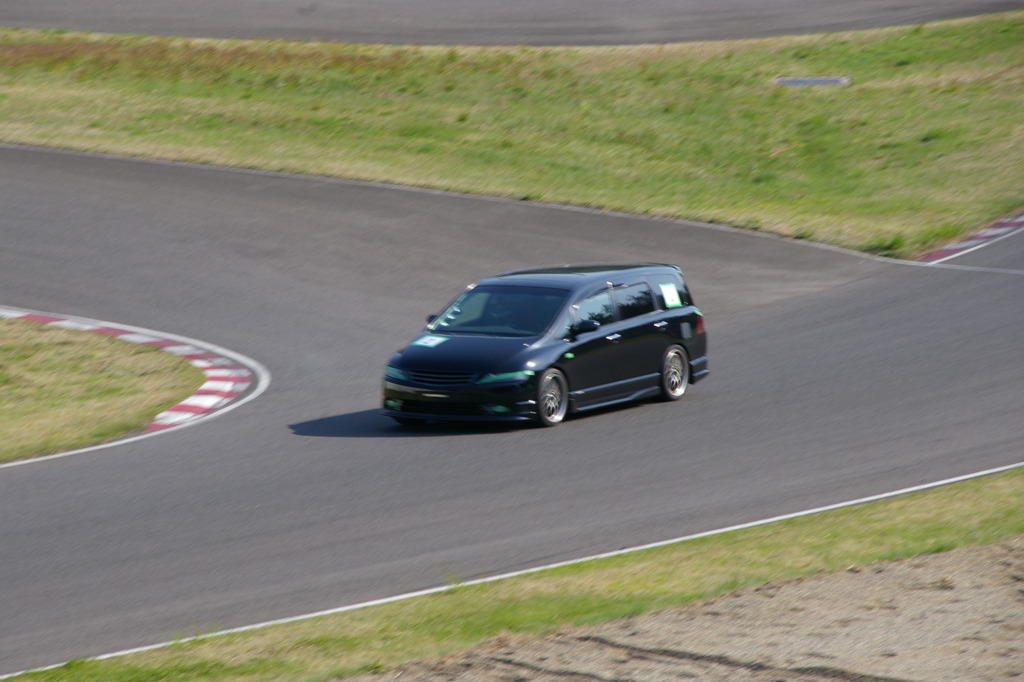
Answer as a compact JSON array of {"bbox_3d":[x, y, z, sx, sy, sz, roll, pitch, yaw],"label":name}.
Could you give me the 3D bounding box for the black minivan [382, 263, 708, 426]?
[{"bbox_3d":[0.335,0.025,70.800,1.840,1.500,4.800,1,6,28],"label":"black minivan"}]

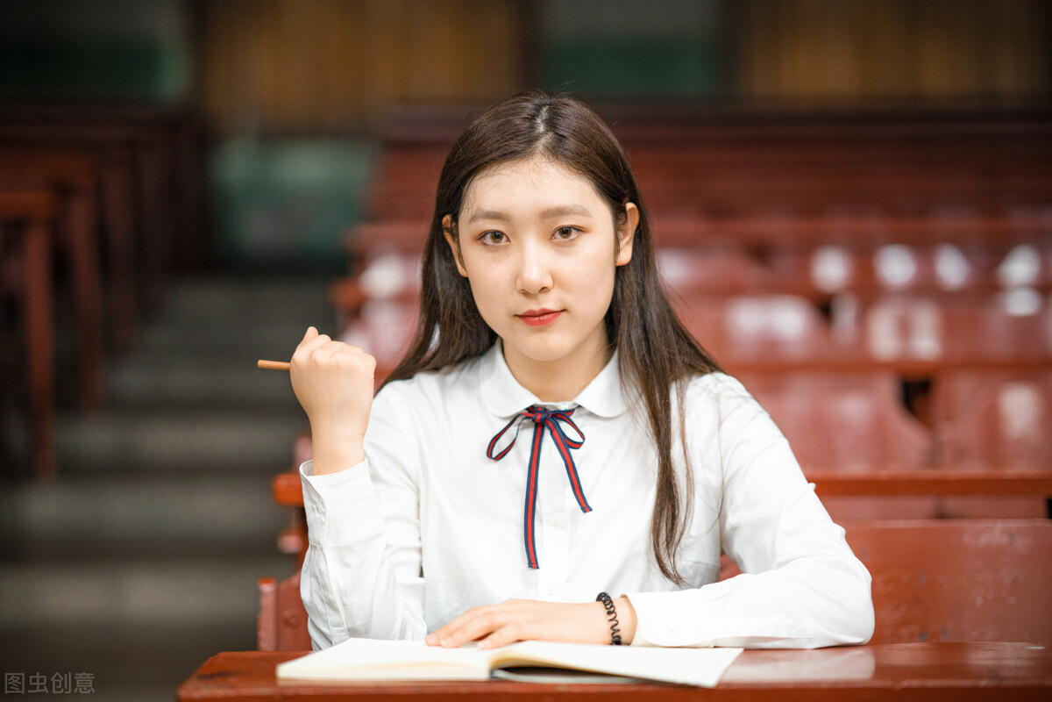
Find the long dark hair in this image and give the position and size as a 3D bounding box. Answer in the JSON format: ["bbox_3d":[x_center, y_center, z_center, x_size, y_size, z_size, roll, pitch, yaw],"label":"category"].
[{"bbox_3d":[0.025,-0.012,2.240,0.300,0.440,0.250,0,-1,5],"label":"long dark hair"}]

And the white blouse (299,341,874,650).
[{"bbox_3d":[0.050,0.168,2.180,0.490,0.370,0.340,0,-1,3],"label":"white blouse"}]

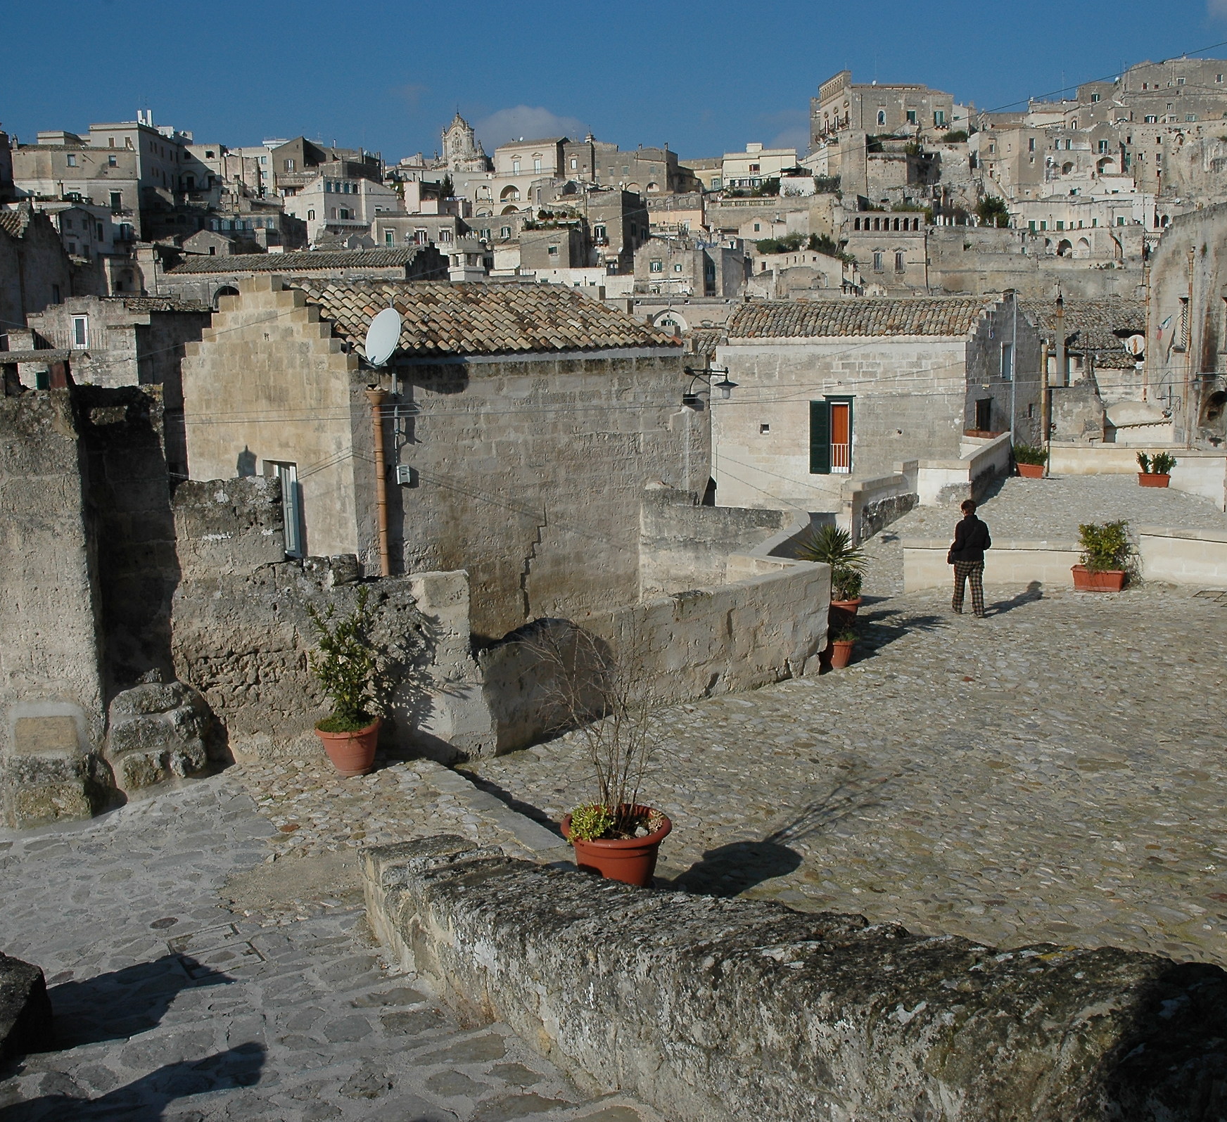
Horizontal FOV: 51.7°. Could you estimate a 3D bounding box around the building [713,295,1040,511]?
[{"bbox_3d":[7.918,-4.652,37.644,7.450,6.400,6.300,5,10,35],"label":"building"}]

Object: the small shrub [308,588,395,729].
[{"bbox_3d":[-2.018,0.752,9.750,0.640,1.050,0.600,-2,8,-11],"label":"small shrub"}]

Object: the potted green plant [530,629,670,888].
[{"bbox_3d":[-0.066,1.149,7.300,0.789,1.405,0.710,-1,9,0],"label":"potted green plant"}]

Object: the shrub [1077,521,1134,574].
[{"bbox_3d":[7.530,-0.226,19.400,0.769,0.751,0.461,1,9,18],"label":"shrub"}]

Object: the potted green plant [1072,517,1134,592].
[{"bbox_3d":[7.475,-0.091,19.350,0.880,1.100,0.500,2,9,20],"label":"potted green plant"}]

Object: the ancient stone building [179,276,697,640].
[{"bbox_3d":[-3.381,-2.249,24.557,7.300,6.450,7.000,-8,11,-38],"label":"ancient stone building"}]

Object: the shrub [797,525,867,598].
[{"bbox_3d":[2.665,0.032,15.400,0.850,0.920,0.820,1,9,11],"label":"shrub"}]

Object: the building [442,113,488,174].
[{"bbox_3d":[-39.293,-110.019,335.000,12.000,17.000,12.000,1,9,12],"label":"building"}]

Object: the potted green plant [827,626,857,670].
[{"bbox_3d":[2.650,1.002,14.700,0.345,0.440,0.345,-1,9,0],"label":"potted green plant"}]

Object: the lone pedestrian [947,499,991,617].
[{"bbox_3d":[4.933,-0.039,17.600,0.559,1.619,0.335,-1,9,5],"label":"lone pedestrian"}]

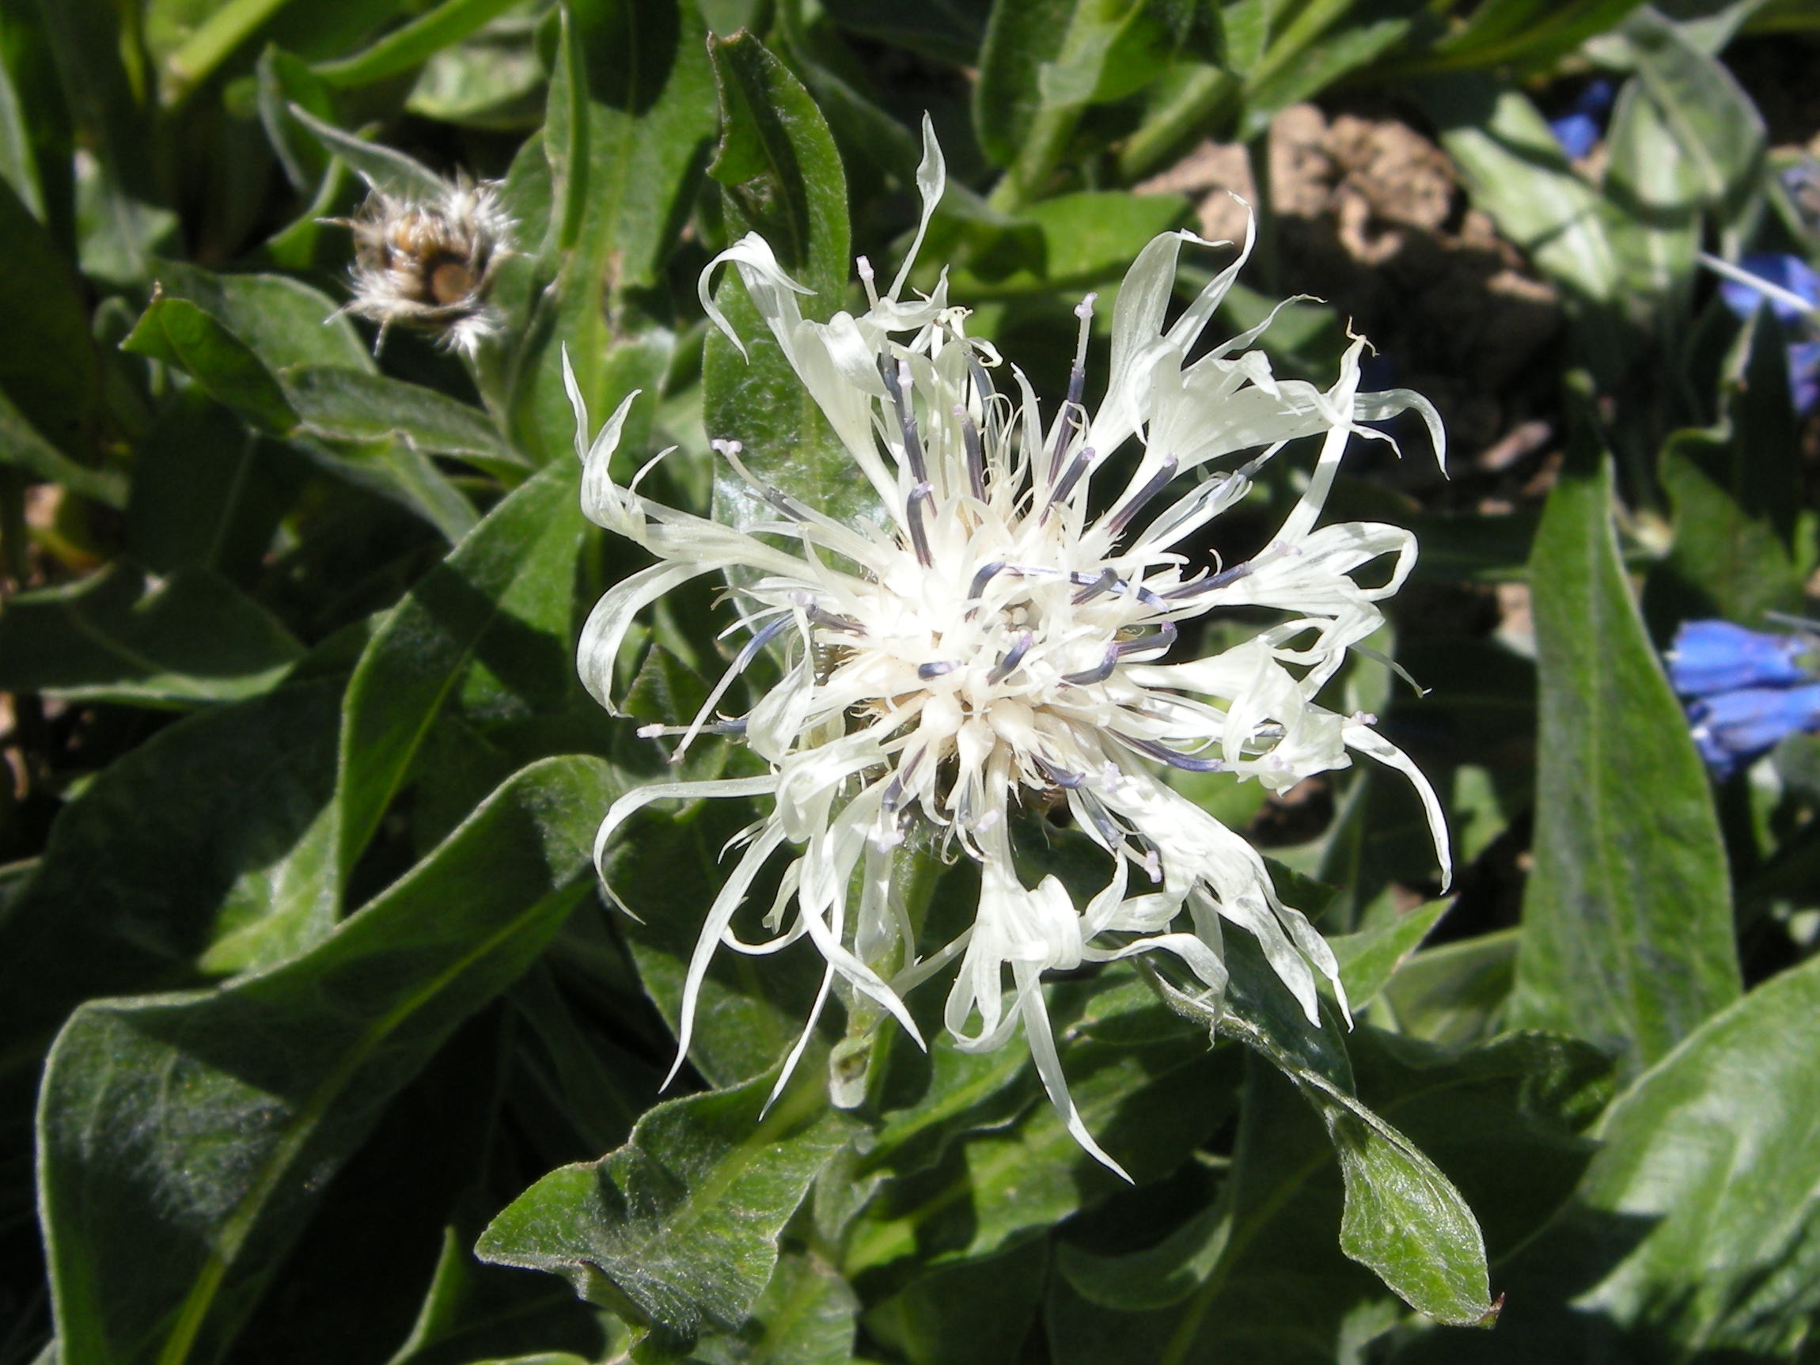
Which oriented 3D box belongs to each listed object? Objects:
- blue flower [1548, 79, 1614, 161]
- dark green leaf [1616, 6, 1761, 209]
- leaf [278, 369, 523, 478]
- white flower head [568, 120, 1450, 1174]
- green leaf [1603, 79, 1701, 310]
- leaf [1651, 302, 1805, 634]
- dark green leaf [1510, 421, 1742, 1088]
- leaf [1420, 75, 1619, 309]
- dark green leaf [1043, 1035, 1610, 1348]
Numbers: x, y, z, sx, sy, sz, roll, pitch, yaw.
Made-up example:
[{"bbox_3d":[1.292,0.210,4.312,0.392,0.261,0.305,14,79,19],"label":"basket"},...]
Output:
[{"bbox_3d":[0.131,-0.110,0.360,0.013,0.014,0.018,9,61,5],"label":"blue flower"},{"bbox_3d":[0.142,-0.105,0.335,0.023,0.014,0.043,-6,63,0],"label":"dark green leaf"},{"bbox_3d":[-0.069,-0.035,0.250,0.035,0.014,0.012,6,60,3],"label":"leaf"},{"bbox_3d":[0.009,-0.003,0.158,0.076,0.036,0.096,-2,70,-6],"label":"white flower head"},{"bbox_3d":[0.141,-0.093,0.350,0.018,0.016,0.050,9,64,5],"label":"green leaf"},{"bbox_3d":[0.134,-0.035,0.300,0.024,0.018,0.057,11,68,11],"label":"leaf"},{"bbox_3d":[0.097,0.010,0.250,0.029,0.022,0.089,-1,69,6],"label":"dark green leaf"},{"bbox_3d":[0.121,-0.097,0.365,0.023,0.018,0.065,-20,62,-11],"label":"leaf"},{"bbox_3d":[0.049,0.060,0.215,0.064,0.025,0.039,-23,66,-11],"label":"dark green leaf"}]

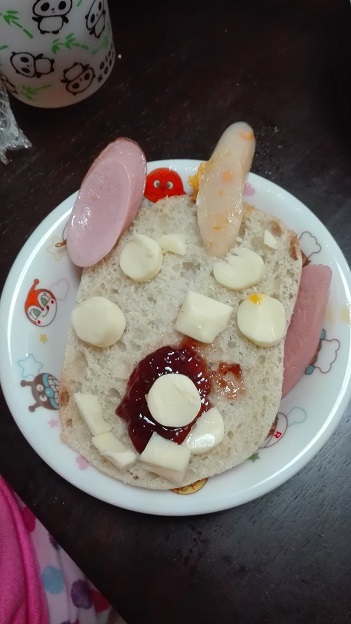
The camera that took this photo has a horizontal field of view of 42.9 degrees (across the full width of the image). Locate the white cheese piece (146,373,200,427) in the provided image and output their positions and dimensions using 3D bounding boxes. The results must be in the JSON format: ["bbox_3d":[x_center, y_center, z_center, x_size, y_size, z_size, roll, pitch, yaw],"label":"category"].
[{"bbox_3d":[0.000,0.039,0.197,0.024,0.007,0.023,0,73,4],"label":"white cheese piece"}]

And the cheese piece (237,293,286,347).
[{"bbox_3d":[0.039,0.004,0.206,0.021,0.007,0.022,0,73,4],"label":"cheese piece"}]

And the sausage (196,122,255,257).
[{"bbox_3d":[0.025,-0.062,0.224,0.022,0.016,0.073,10,74,7],"label":"sausage"}]

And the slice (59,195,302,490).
[{"bbox_3d":[0.003,0.010,0.218,0.107,0.015,0.143,7,74,6],"label":"slice"}]

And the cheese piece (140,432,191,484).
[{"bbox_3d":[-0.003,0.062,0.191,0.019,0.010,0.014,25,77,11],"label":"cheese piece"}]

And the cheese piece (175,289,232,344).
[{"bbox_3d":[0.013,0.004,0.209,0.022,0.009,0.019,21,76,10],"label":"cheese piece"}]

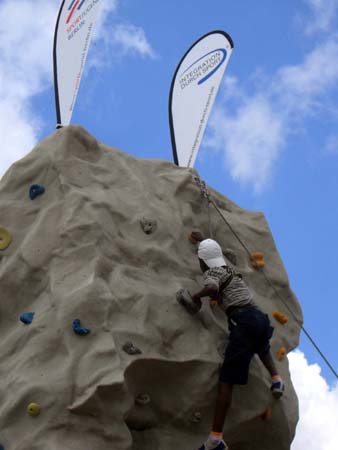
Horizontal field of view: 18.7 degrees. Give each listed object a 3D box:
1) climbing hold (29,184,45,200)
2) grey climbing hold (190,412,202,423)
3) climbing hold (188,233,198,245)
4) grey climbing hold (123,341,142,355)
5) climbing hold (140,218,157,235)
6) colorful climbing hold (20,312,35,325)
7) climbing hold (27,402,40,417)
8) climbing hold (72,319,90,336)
[{"bbox_3d":[-1.054,-0.259,8.172,0.122,0.113,0.080,-5,-29,4],"label":"climbing hold"},{"bbox_3d":[0.200,1.397,7.454,0.090,0.075,0.065,0,-29,-4],"label":"grey climbing hold"},{"bbox_3d":[0.192,0.104,7.884,0.100,0.090,0.080,2,-29,-9],"label":"climbing hold"},{"bbox_3d":[-0.265,0.889,7.460,0.140,0.092,0.080,-3,-29,0],"label":"grey climbing hold"},{"bbox_3d":[-0.160,0.012,8.001,0.119,0.110,0.080,0,-29,-4],"label":"climbing hold"},{"bbox_3d":[-1.045,0.691,7.589,0.102,0.080,0.075,-6,-29,7],"label":"colorful climbing hold"},{"bbox_3d":[-0.956,1.302,7.249,0.098,0.098,0.065,-5,-29,4],"label":"climbing hold"},{"bbox_3d":[-0.642,0.753,7.545,0.127,0.119,0.075,-3,-29,0],"label":"climbing hold"}]

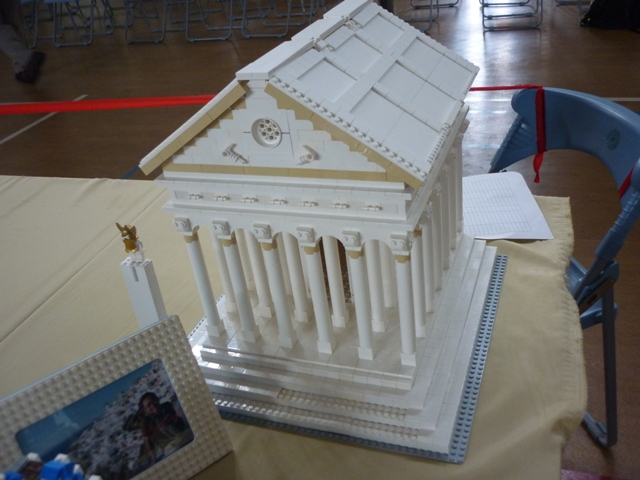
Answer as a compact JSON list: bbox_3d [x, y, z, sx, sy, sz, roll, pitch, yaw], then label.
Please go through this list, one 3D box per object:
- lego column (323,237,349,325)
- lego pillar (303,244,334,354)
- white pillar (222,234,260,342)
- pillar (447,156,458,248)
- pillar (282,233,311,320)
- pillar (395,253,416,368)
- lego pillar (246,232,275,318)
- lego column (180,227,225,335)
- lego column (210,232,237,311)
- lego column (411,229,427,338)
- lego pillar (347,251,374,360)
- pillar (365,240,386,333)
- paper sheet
[{"bbox_3d":[0.017,0.039,0.694,0.017,0.140,0.017,4,32,22],"label":"lego column"},{"bbox_3d":[-0.001,0.063,0.656,0.017,0.140,0.017,4,32,22],"label":"lego pillar"},{"bbox_3d":[-0.090,0.056,0.691,0.017,0.140,0.017,4,32,22],"label":"white pillar"},{"bbox_3d":[0.173,-0.052,0.809,0.017,0.140,0.017,4,32,22],"label":"pillar"},{"bbox_3d":[-0.028,0.036,0.707,0.016,0.134,0.016,4,32,22],"label":"pillar"},{"bbox_3d":[0.088,0.071,0.616,0.016,0.134,0.016,4,32,22],"label":"pillar"},{"bbox_3d":[-0.072,0.033,0.725,0.016,0.134,0.016,4,32,22],"label":"lego pillar"},{"bbox_3d":[-0.134,0.053,0.709,0.017,0.140,0.017,4,32,22],"label":"lego column"},{"bbox_3d":[-0.118,0.028,0.747,0.017,0.140,0.017,4,32,22],"label":"lego column"},{"bbox_3d":[0.105,0.047,0.654,0.016,0.134,0.016,4,32,22],"label":"lego column"},{"bbox_3d":[0.044,0.067,0.634,0.016,0.134,0.016,4,32,22],"label":"lego pillar"},{"bbox_3d":[0.061,0.043,0.672,0.016,0.134,0.016,4,32,22],"label":"pillar"},{"bbox_3d":[0.256,-0.064,1.036,0.210,0.010,0.258,-4,30,8],"label":"paper sheet"}]

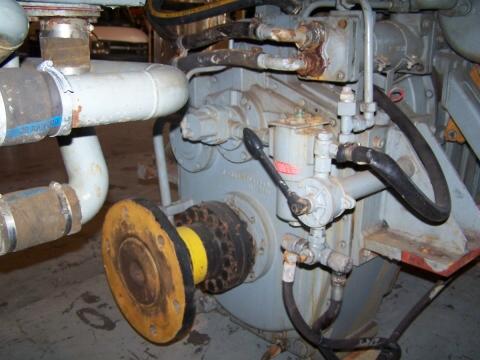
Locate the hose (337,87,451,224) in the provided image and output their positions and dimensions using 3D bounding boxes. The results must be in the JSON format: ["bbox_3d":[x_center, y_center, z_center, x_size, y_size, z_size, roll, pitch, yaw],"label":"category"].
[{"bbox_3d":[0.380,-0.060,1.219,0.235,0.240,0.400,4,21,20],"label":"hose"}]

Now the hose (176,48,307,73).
[{"bbox_3d":[-0.004,-0.269,1.221,0.380,0.063,0.065,14,26,40],"label":"hose"}]

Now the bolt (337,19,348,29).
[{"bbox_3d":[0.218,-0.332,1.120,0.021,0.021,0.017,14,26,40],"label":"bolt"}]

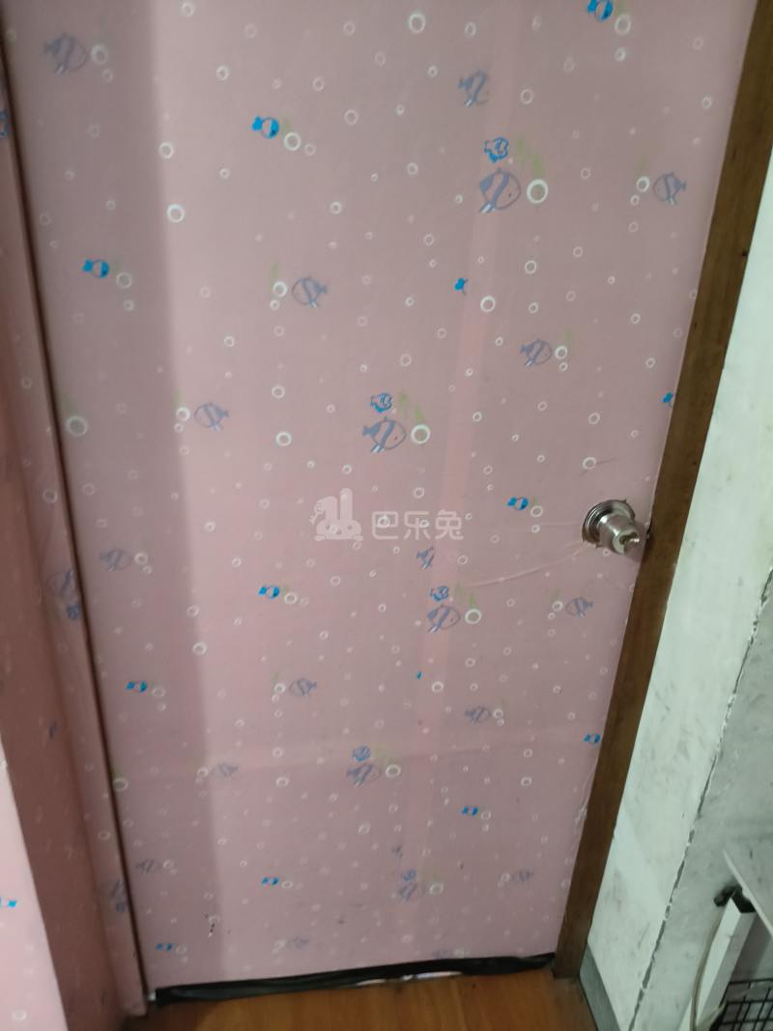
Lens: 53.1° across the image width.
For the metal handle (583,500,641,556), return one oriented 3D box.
[{"bbox_3d":[0.300,0.025,1.010,0.069,0.069,0.057,-1,26,-7],"label":"metal handle"}]

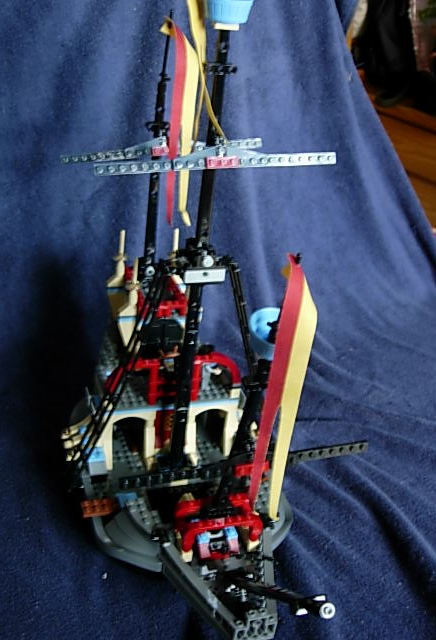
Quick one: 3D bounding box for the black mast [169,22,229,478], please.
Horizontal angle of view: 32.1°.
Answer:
[{"bbox_3d":[-0.017,-0.033,0.617,0.015,0.383,0.015,-3,28,-19],"label":"black mast"}]

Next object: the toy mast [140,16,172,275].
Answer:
[{"bbox_3d":[-0.056,-0.151,0.702,0.014,0.251,0.014,-2,28,-20],"label":"toy mast"}]

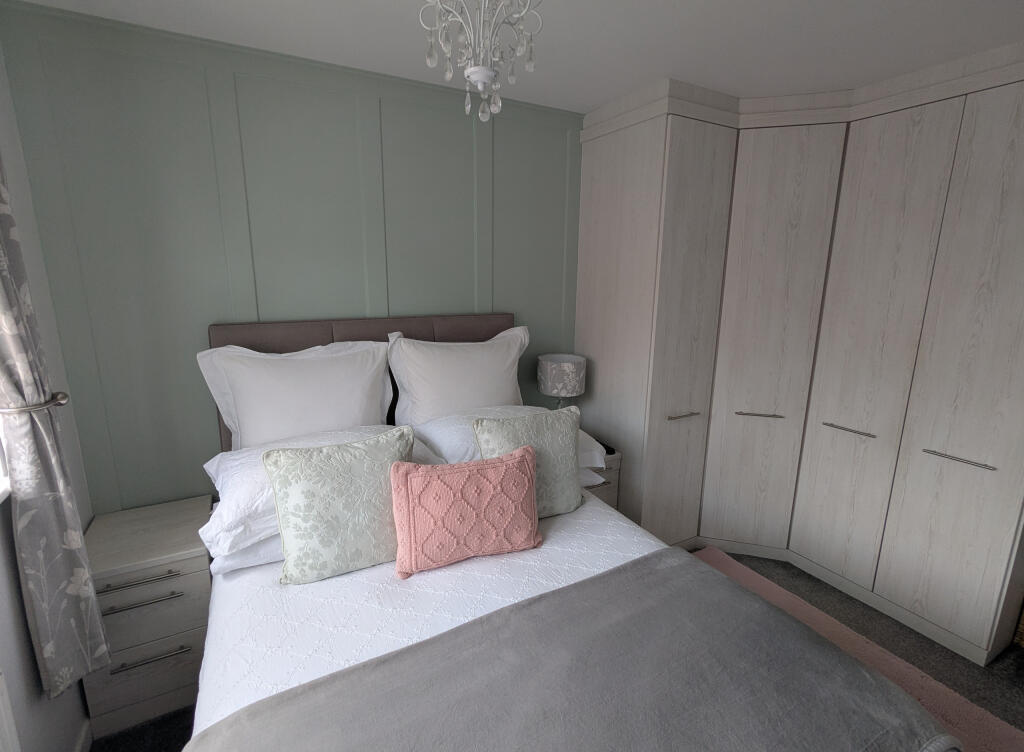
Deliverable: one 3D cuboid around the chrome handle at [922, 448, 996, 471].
[{"bbox_3d":[1.825,0.339,1.935,0.035,0.013,0.228,-6,14,-28],"label":"chrome handle"}]

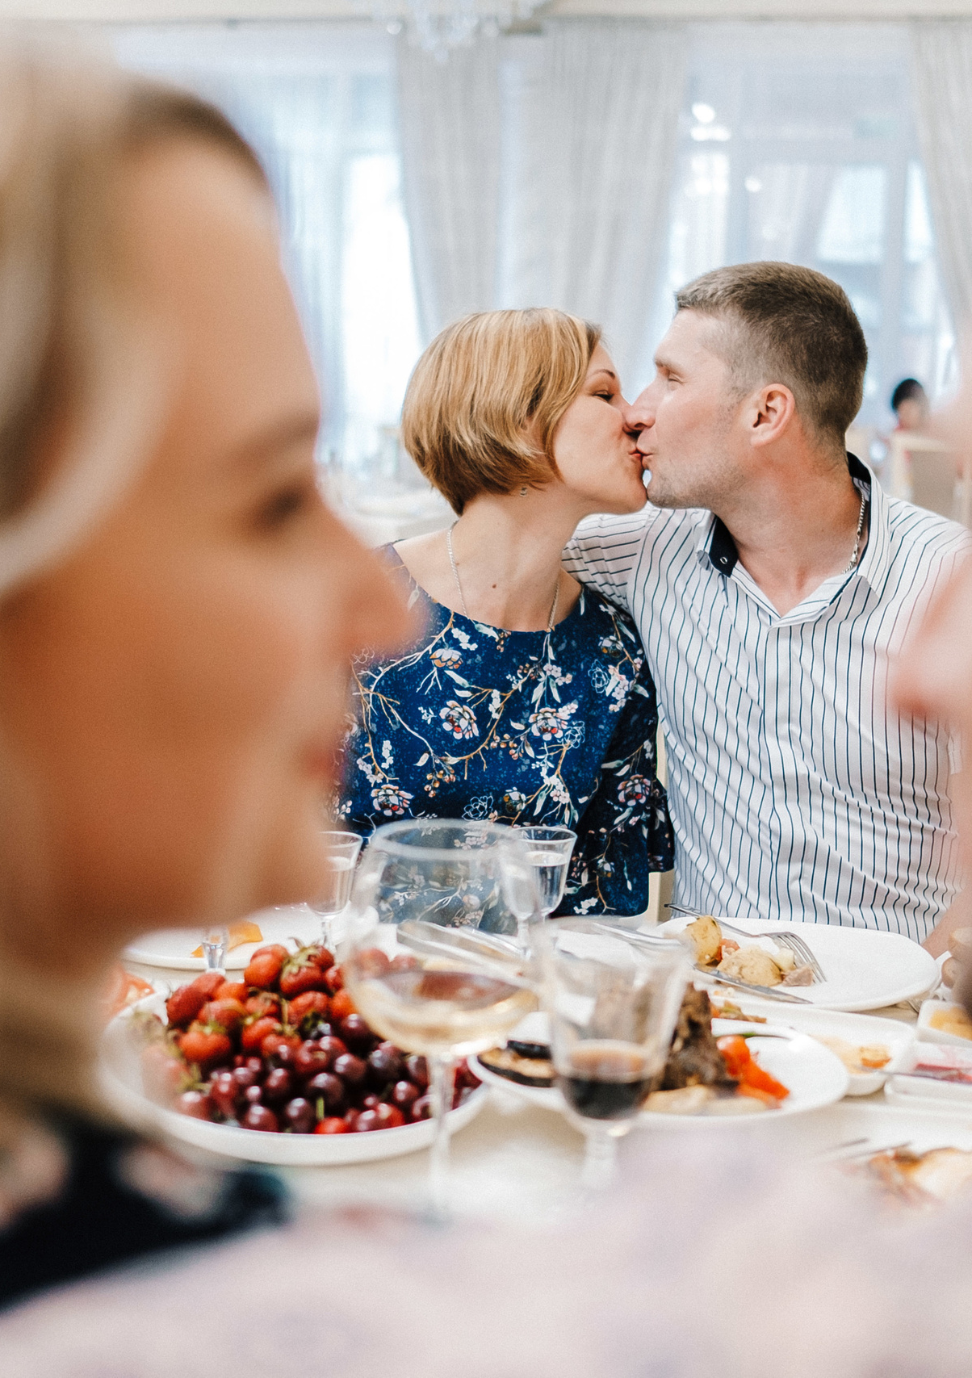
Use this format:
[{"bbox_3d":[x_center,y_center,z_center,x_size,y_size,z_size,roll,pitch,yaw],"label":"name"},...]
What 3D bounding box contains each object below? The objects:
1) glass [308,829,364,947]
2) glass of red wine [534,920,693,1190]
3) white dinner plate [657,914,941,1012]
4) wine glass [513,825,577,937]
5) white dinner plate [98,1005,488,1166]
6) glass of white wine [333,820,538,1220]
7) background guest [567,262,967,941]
[{"bbox_3d":[-0.124,0.170,1.591,0.051,0.103,0.051,3,10,0],"label":"glass"},{"bbox_3d":[0.070,0.224,1.169,0.086,0.160,0.086,3,10,0],"label":"glass of red wine"},{"bbox_3d":[0.234,0.226,1.590,0.238,0.023,0.238,3,10,0],"label":"white dinner plate"},{"bbox_3d":[0.049,0.170,1.619,0.051,0.107,0.051,3,10,0],"label":"wine glass"},{"bbox_3d":[-0.127,0.255,1.315,0.256,0.030,0.256,2,10,0],"label":"white dinner plate"},{"bbox_3d":[-0.023,0.195,1.121,0.105,0.226,0.105,3,10,0],"label":"glass of white wine"},{"bbox_3d":[0.238,0.274,1.874,0.580,1.330,0.750,6,11,20],"label":"background guest"}]

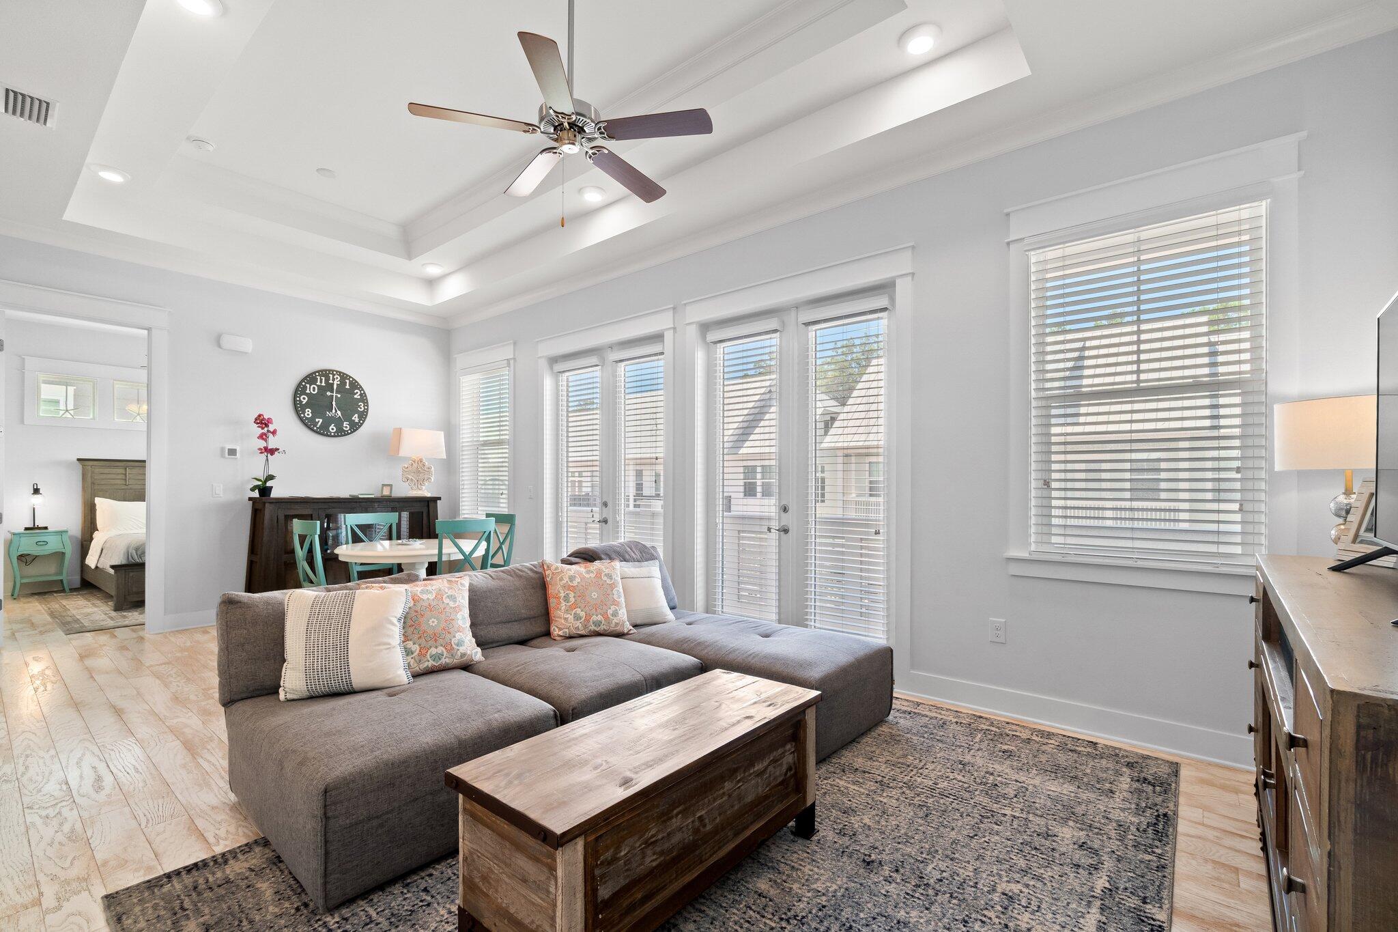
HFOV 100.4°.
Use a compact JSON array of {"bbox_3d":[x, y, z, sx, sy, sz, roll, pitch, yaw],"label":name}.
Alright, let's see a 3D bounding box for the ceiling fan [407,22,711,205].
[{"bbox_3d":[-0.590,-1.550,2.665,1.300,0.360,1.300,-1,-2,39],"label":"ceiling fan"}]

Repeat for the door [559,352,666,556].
[{"bbox_3d":[-0.774,0.166,5.202,1.600,2.450,0.090,-1,-2,39],"label":"door"}]

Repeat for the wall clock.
[{"bbox_3d":[-3.666,-0.631,5.830,0.045,0.670,0.670,-1,-2,39],"label":"wall clock"}]

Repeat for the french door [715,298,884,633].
[{"bbox_3d":[0.655,0.123,4.032,1.500,2.420,0.090,-1,-2,39],"label":"french door"}]

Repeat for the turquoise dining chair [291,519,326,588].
[{"bbox_3d":[-2.630,0.881,4.301,0.460,0.960,0.520,-1,-2,39],"label":"turquoise dining chair"}]

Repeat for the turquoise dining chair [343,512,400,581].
[{"bbox_3d":[-2.646,0.901,4.888,0.520,0.970,0.450,-2,-2,42],"label":"turquoise dining chair"}]

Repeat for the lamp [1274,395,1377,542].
[{"bbox_3d":[2.355,0.059,2.115,0.390,0.600,0.390,-1,-2,39],"label":"lamp"}]

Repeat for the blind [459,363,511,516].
[{"bbox_3d":[-2.302,-0.262,6.254,0.920,1.600,0.060,-1,-2,39],"label":"blind"}]

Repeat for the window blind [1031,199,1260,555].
[{"bbox_3d":[2.083,-0.341,2.764,0.890,1.600,0.060,-1,-2,39],"label":"window blind"}]

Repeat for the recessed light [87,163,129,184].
[{"bbox_3d":[-4.034,-1.997,3.979,0.195,0.030,0.195,-1,-2,39],"label":"recessed light"}]

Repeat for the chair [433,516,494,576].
[{"bbox_3d":[-1.829,0.883,4.329,0.450,0.970,0.520,2,-3,-44],"label":"chair"}]

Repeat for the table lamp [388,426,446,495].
[{"bbox_3d":[-3.023,-0.035,6.257,0.250,0.720,0.490,-1,-2,39],"label":"table lamp"}]

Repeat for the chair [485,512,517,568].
[{"bbox_3d":[-1.846,0.898,4.798,0.450,0.970,0.520,-1,-2,37],"label":"chair"}]

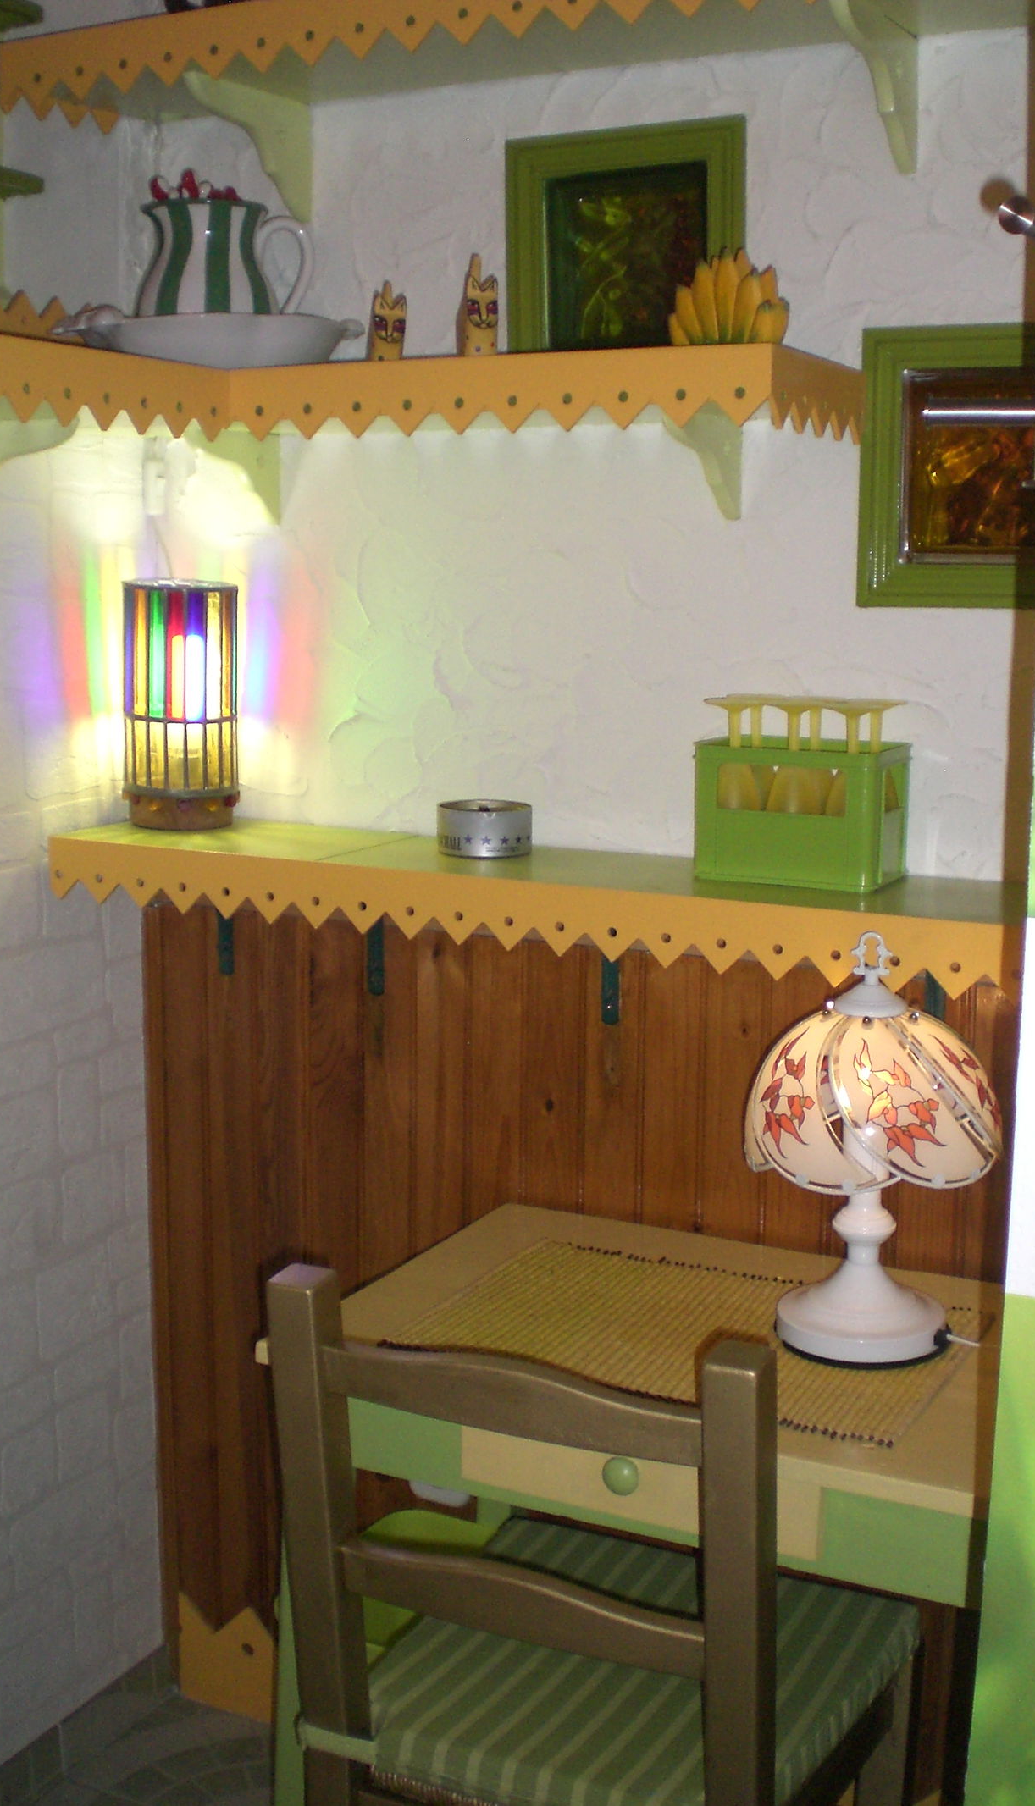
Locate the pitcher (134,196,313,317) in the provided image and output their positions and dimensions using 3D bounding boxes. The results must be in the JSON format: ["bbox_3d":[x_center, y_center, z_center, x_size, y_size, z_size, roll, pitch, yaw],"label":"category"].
[{"bbox_3d":[-0.305,-0.645,2.066,0.184,0.171,0.143,-1,10,-8],"label":"pitcher"}]

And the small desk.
[{"bbox_3d":[0.193,0.762,1.939,0.720,0.732,0.462,5,11,27],"label":"small desk"}]

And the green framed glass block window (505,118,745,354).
[{"bbox_3d":[0.098,-0.643,1.990,0.261,0.261,0.030,5,11,27],"label":"green framed glass block window"}]

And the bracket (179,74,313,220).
[{"bbox_3d":[-0.280,-0.784,2.062,0.020,0.120,0.209,5,11,27],"label":"bracket"}]

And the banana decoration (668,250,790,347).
[{"bbox_3d":[0.190,-0.541,1.792,0.116,0.095,0.085,3,10,16],"label":"banana decoration"}]

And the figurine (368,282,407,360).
[{"bbox_3d":[-0.129,-0.577,1.997,0.037,0.094,0.042,-3,10,-15],"label":"figurine"}]

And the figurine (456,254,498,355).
[{"bbox_3d":[-0.038,-0.578,1.949,0.036,0.113,0.050,-2,10,-15],"label":"figurine"}]

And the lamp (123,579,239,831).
[{"bbox_3d":[-0.384,-0.228,2.263,0.133,0.279,0.133,0,10,0],"label":"lamp"}]

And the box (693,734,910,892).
[{"bbox_3d":[0.276,-0.089,1.921,0.185,0.130,0.112,5,11,27],"label":"box"}]

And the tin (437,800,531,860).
[{"bbox_3d":[-0.034,-0.078,2.088,0.100,0.048,0.100,0,10,0],"label":"tin"}]

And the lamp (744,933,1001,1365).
[{"bbox_3d":[0.322,0.217,1.819,0.241,0.385,0.241,5,11,27],"label":"lamp"}]

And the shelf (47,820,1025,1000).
[{"bbox_3d":[0.031,-0.006,2.023,1.146,0.070,0.228,5,11,27],"label":"shelf"}]

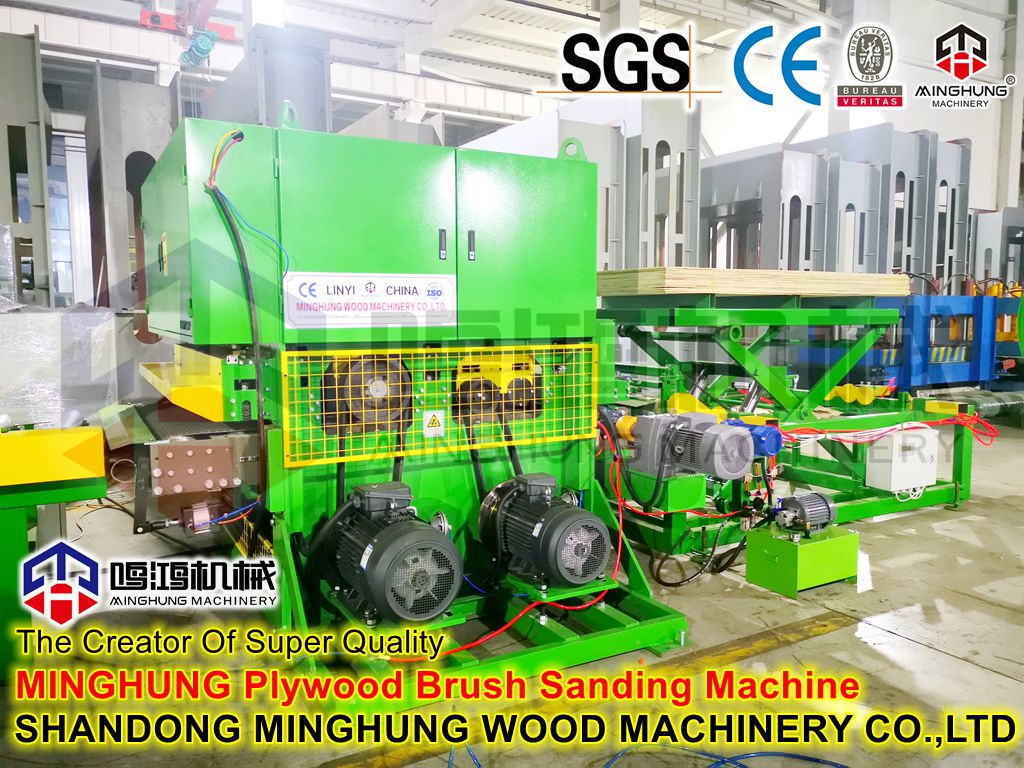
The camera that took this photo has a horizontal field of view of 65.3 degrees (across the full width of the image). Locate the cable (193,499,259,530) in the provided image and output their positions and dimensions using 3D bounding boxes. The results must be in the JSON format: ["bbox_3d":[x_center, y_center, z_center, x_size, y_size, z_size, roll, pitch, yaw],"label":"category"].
[{"bbox_3d":[-1.246,0.573,3.506,0.284,0.089,0.060,-3,6,-29],"label":"cable"}]

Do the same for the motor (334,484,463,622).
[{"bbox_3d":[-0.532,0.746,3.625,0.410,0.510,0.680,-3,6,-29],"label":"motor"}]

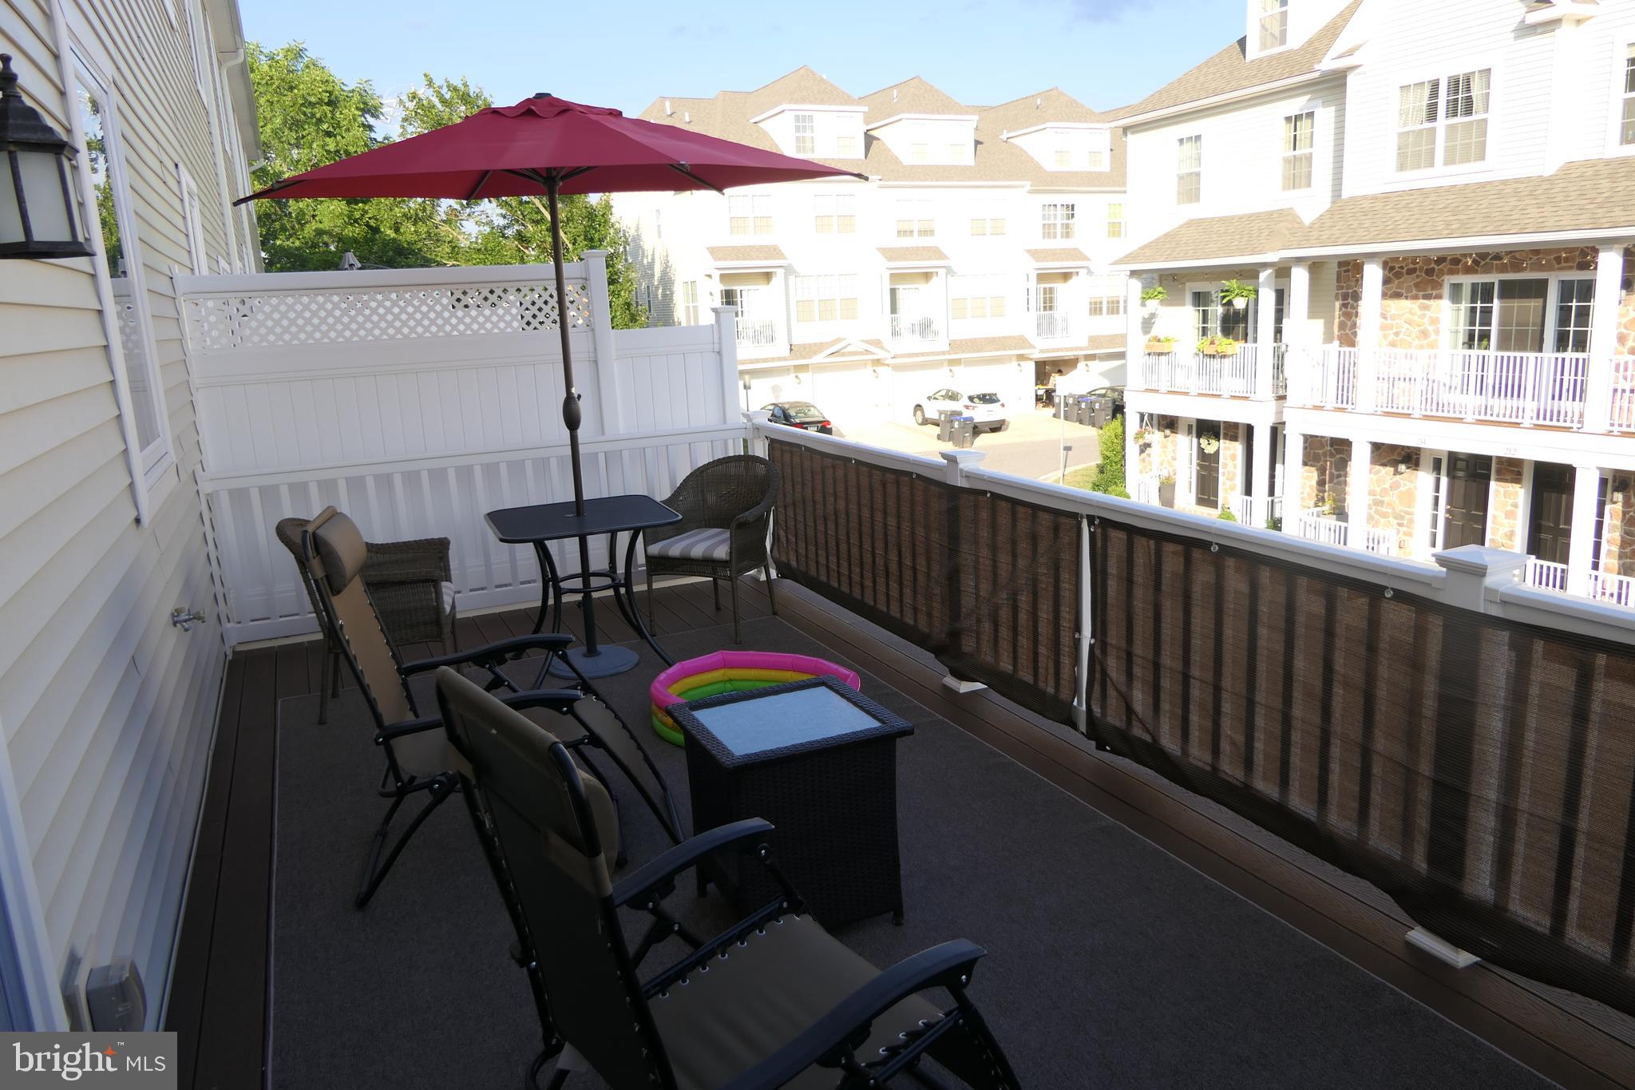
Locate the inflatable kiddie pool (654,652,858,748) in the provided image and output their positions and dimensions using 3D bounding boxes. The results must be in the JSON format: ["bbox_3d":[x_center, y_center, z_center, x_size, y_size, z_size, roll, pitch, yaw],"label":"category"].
[{"bbox_3d":[-0.251,0.626,4.485,0.850,0.200,0.850,-3,13,1],"label":"inflatable kiddie pool"}]

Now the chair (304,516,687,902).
[{"bbox_3d":[-0.977,0.395,3.500,0.990,1.150,0.680,-5,13,-10],"label":"chair"}]

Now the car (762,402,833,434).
[{"bbox_3d":[-0.986,-4.525,40.592,1.800,1.440,4.600,-8,14,-23],"label":"car"}]

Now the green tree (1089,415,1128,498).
[{"bbox_3d":[7.030,-2.069,26.505,1.000,2.150,1.000,-9,14,-24],"label":"green tree"}]

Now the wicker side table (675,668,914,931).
[{"bbox_3d":[-0.072,0.748,3.061,0.520,0.568,0.480,-9,14,-24],"label":"wicker side table"}]

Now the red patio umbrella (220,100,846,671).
[{"bbox_3d":[-1.119,-0.664,4.935,2.680,2.600,2.500,-3,13,-2],"label":"red patio umbrella"}]

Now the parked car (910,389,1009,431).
[{"bbox_3d":[5.397,-5.452,42.583,1.860,1.670,4.550,-8,14,-23],"label":"parked car"}]

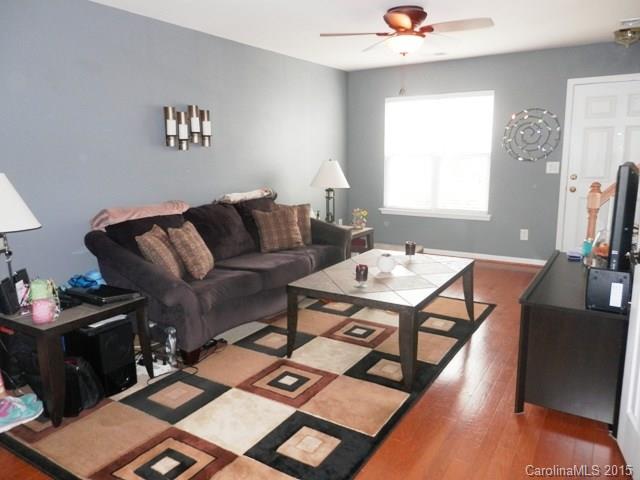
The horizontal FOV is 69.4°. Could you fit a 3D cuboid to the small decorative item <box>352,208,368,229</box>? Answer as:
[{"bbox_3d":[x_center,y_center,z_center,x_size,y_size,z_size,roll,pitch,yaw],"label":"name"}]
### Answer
[{"bbox_3d":[0.446,-0.235,5.098,0.170,0.220,0.170,6,13,32],"label":"small decorative item"}]

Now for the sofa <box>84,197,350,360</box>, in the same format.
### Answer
[{"bbox_3d":[-0.687,0.172,3.875,0.944,0.924,2.268,6,12,32],"label":"sofa"}]

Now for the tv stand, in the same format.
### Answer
[{"bbox_3d":[1.578,0.521,2.803,0.465,0.635,1.312,6,13,34],"label":"tv stand"}]

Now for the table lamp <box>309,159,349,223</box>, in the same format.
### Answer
[{"bbox_3d":[0.112,-0.500,5.082,0.435,0.760,0.435,-1,11,0],"label":"table lamp"}]

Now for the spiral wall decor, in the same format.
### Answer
[{"bbox_3d":[2.394,-1.185,5.245,0.601,0.593,0.040,6,12,32],"label":"spiral wall decor"}]

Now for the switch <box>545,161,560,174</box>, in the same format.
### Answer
[{"bbox_3d":[2.618,-0.809,5.190,0.125,0.122,0.013,6,12,32],"label":"switch"}]

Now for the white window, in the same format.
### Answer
[{"bbox_3d":[1.450,-1.053,5.892,1.430,1.530,0.086,6,12,32],"label":"white window"}]

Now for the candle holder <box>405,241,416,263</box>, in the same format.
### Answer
[{"bbox_3d":[0.721,0.084,3.675,0.085,0.155,0.085,6,13,32],"label":"candle holder"}]

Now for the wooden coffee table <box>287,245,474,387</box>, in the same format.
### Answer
[{"bbox_3d":[0.509,0.469,3.377,0.895,0.485,1.323,6,12,32],"label":"wooden coffee table"}]

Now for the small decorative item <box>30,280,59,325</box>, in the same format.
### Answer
[{"bbox_3d":[-1.470,0.320,2.433,0.140,0.225,0.140,6,13,32],"label":"small decorative item"}]

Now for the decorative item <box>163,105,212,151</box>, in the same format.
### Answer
[{"bbox_3d":[-1.139,-0.984,4.051,0.093,0.391,0.499,6,12,32],"label":"decorative item"}]

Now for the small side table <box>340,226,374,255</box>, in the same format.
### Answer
[{"bbox_3d":[0.185,0.149,5.076,0.638,0.503,0.612,6,12,32],"label":"small side table"}]

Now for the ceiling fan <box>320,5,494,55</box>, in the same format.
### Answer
[{"bbox_3d":[0.693,-1.617,3.599,1.280,0.335,1.280,6,13,32],"label":"ceiling fan"}]

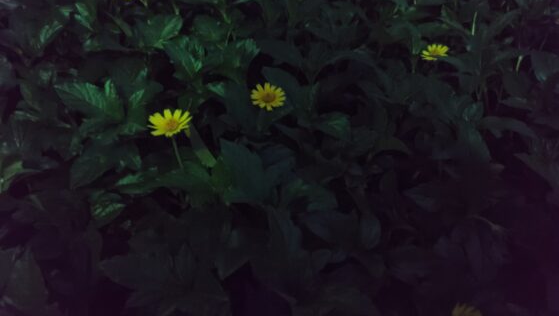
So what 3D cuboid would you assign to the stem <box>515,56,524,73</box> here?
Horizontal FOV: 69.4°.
[{"bbox_3d":[0.301,-0.117,0.507,0.003,0.025,0.003,14,37,27],"label":"stem"}]

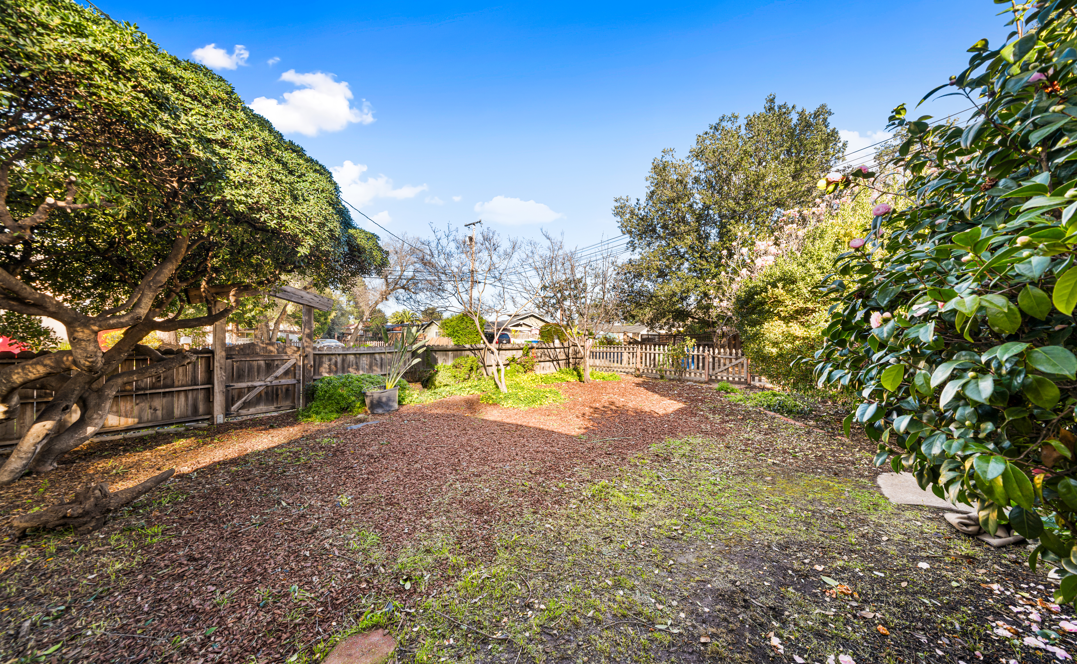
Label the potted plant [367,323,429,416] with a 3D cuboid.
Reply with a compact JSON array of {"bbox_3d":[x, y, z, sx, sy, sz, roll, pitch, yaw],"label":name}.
[{"bbox_3d":[-2.740,0.680,6.900,1.150,1.660,0.900,0,0,0],"label":"potted plant"}]

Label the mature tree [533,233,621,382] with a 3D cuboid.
[{"bbox_3d":[1.180,-0.740,10.900,2.650,4.500,2.600,0,0,0],"label":"mature tree"}]

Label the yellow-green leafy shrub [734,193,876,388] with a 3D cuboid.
[{"bbox_3d":[6.650,-0.900,9.000,3.800,4.800,3.500,0,0,0],"label":"yellow-green leafy shrub"}]

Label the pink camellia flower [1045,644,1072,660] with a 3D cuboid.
[{"bbox_3d":[2.450,1.510,1.690,0.078,0.028,0.075,0,0,0],"label":"pink camellia flower"}]

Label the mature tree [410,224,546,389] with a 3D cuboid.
[{"bbox_3d":[-1.560,-0.600,9.200,3.250,4.200,3.000,0,0,0],"label":"mature tree"}]

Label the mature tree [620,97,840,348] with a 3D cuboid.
[{"bbox_3d":[8.200,-4.300,15.500,9.700,11.600,9.000,0,0,0],"label":"mature tree"}]

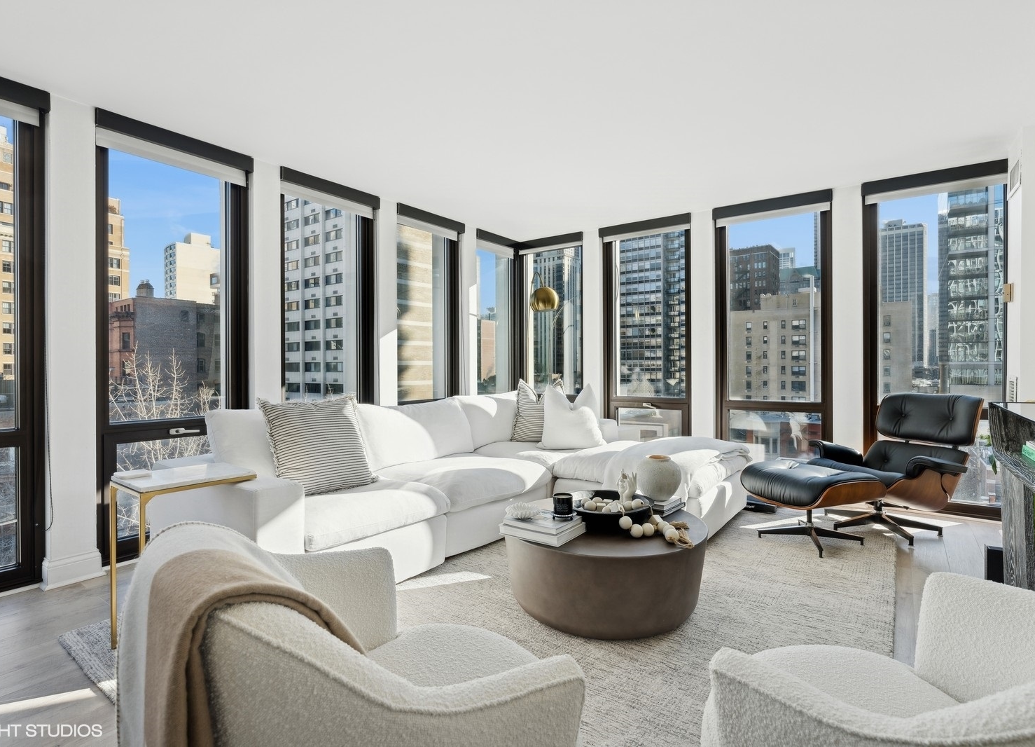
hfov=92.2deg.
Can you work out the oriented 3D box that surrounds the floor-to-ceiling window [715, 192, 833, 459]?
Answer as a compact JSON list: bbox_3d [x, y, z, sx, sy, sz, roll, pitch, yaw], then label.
[{"bbox_3d":[2.076,-0.191,4.103,0.887,2.380,0.140,1,1,38],"label":"floor-to-ceiling window"}]

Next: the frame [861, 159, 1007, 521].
[{"bbox_3d":[2.882,-0.174,3.484,0.780,2.380,0.140,1,1,38],"label":"frame"}]

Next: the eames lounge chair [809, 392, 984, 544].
[{"bbox_3d":[2.424,0.578,3.277,0.860,0.862,0.830,0,0,-18],"label":"eames lounge chair"}]

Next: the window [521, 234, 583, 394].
[{"bbox_3d":[0.362,-0.227,5.421,0.804,2.380,0.140,1,1,38],"label":"window"}]

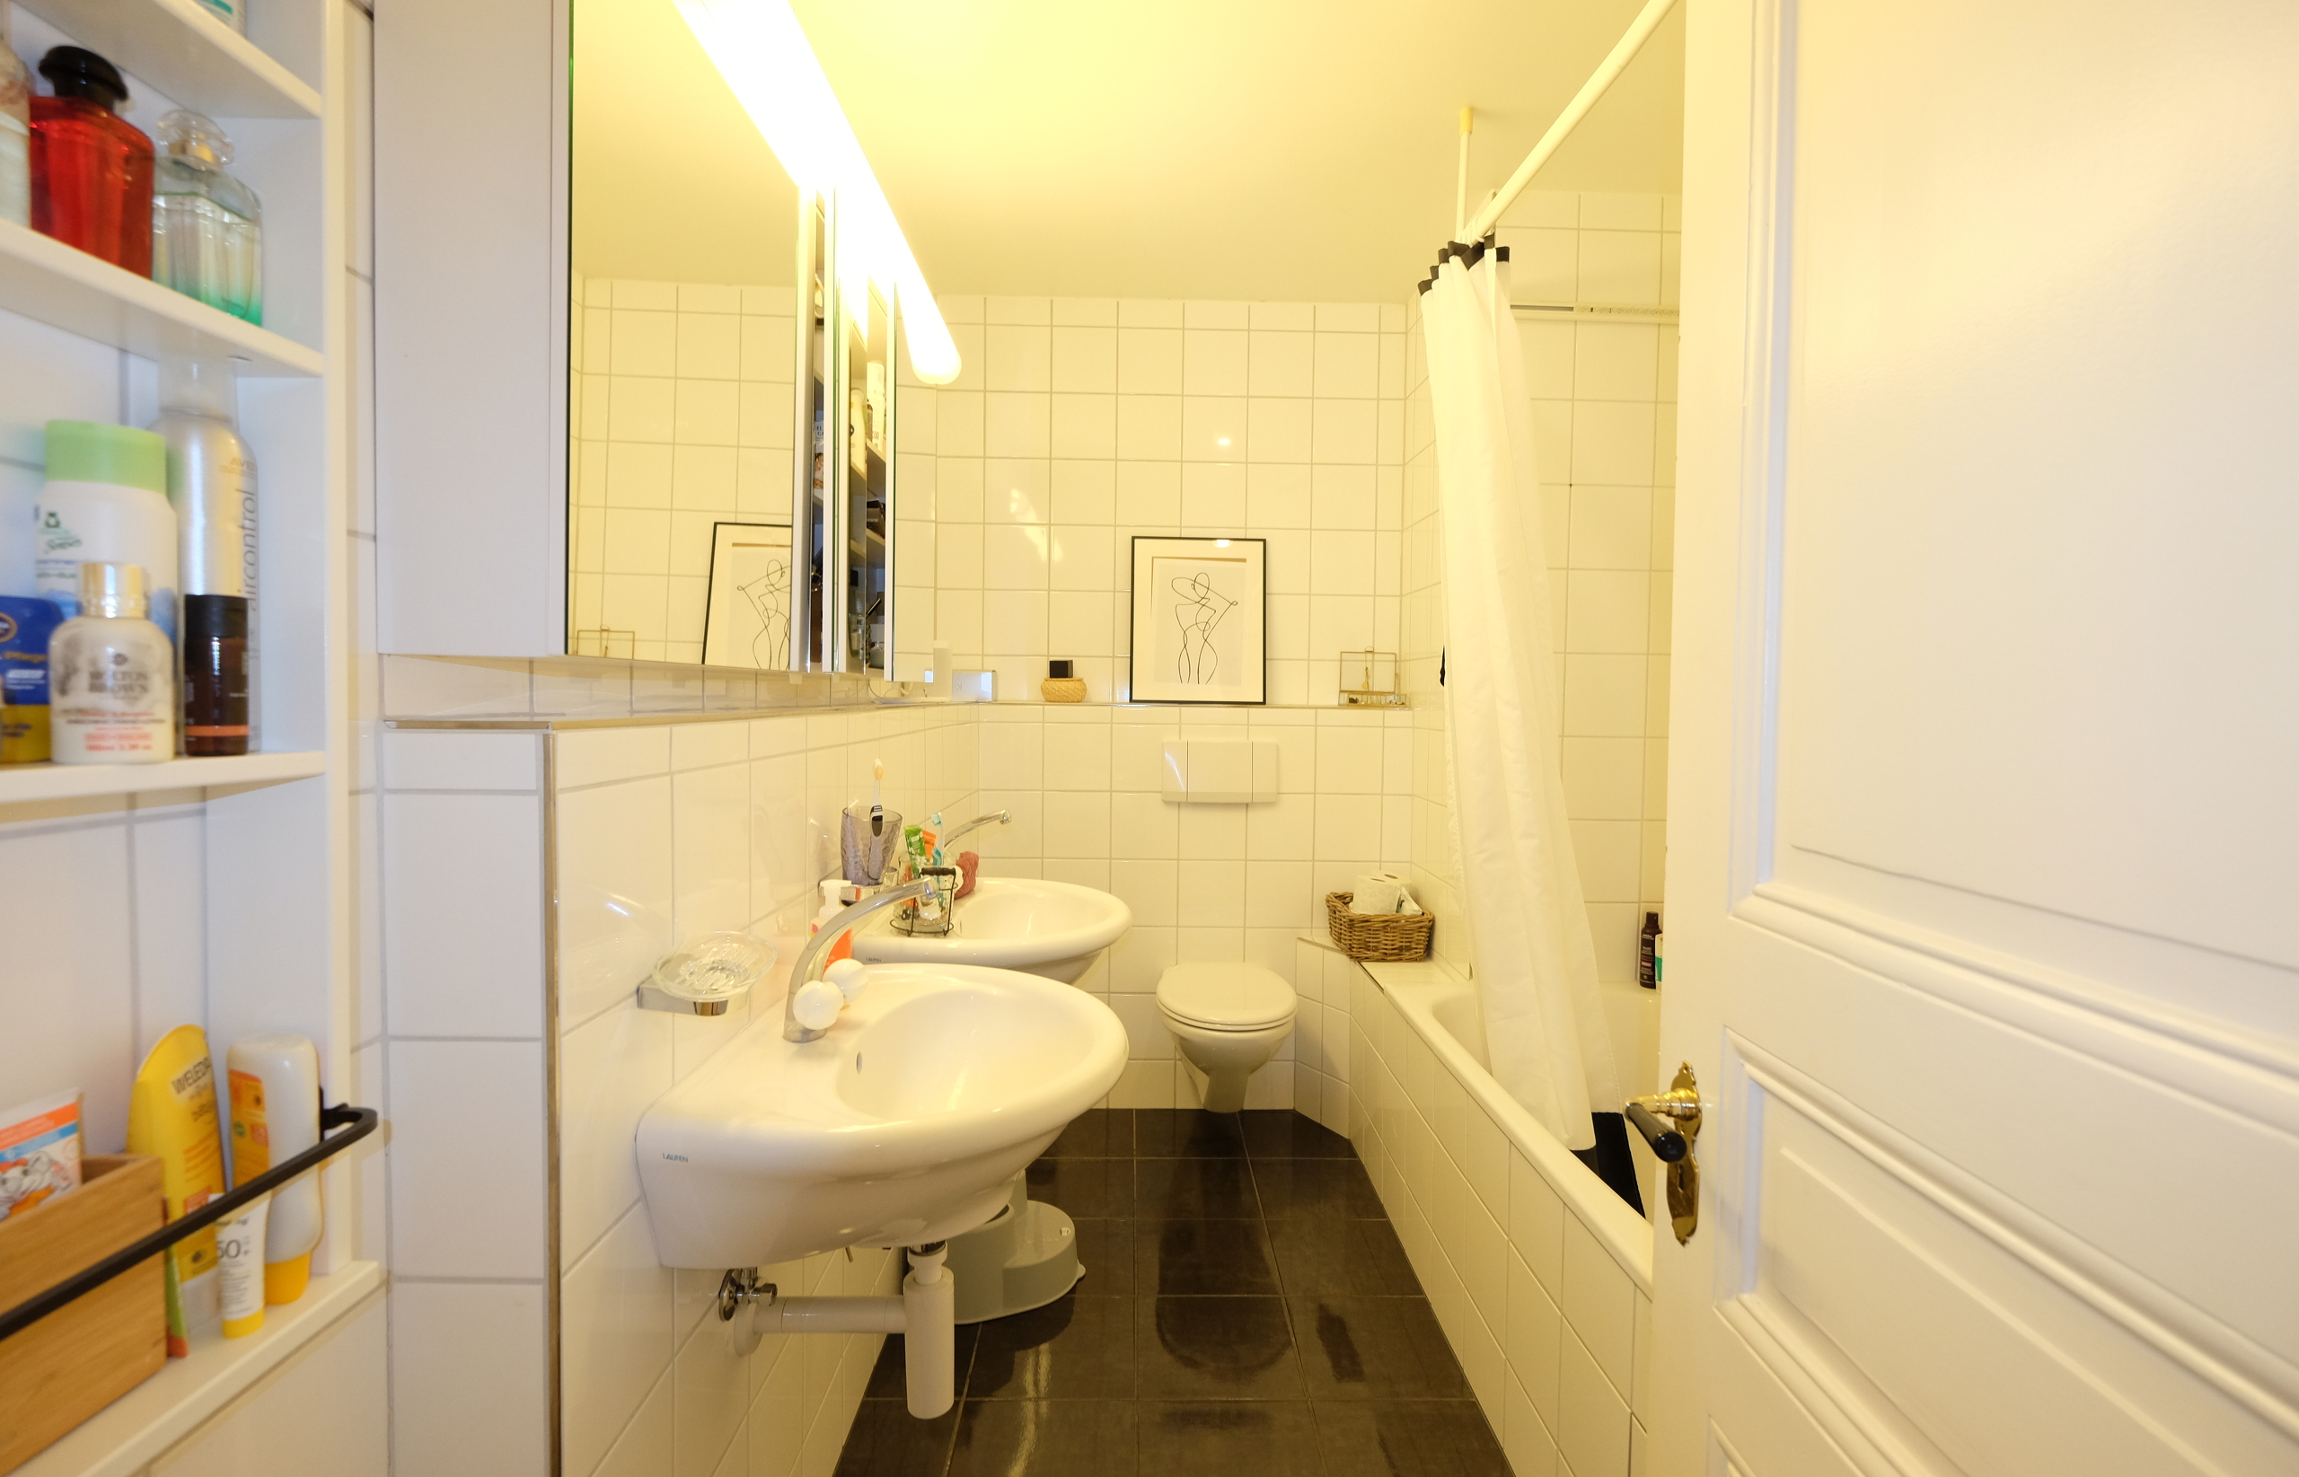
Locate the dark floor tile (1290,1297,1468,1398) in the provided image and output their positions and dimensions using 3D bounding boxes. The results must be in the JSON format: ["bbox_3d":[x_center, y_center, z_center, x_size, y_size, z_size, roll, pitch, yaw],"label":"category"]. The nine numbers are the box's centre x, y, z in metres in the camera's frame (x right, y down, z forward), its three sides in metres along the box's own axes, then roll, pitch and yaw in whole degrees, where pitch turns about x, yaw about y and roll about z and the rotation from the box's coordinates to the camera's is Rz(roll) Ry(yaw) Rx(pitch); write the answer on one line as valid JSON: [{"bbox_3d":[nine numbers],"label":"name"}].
[{"bbox_3d":[0.433,1.172,1.843,0.299,0.010,0.289,1,2,-1],"label":"dark floor tile"}]

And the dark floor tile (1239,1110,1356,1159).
[{"bbox_3d":[0.418,1.132,2.725,0.300,0.011,0.295,1,3,-1],"label":"dark floor tile"}]

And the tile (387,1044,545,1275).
[{"bbox_3d":[-0.545,0.337,0.772,0.120,0.197,0.010,1,2,-1],"label":"tile"}]

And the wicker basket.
[{"bbox_3d":[0.643,0.531,2.703,0.234,0.136,0.270,1,2,-1],"label":"wicker basket"}]

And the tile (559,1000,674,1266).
[{"bbox_3d":[-0.484,0.338,0.871,0.011,0.197,0.190,1,3,-1],"label":"tile"}]

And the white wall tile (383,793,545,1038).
[{"bbox_3d":[-0.540,0.140,0.763,0.120,0.196,0.010,1,2,-1],"label":"white wall tile"}]

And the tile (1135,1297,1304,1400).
[{"bbox_3d":[0.129,1.167,1.837,0.301,0.010,0.289,1,2,-1],"label":"tile"}]

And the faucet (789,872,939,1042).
[{"bbox_3d":[-0.319,0.245,1.065,0.168,0.176,0.160,1,2,-1],"label":"faucet"}]

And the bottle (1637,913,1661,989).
[{"bbox_3d":[1.194,0.504,2.281,0.043,0.186,0.053,-1,3,-38],"label":"bottle"}]

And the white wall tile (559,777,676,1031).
[{"bbox_3d":[-0.476,0.136,0.860,0.010,0.198,0.184,1,2,-1],"label":"white wall tile"}]

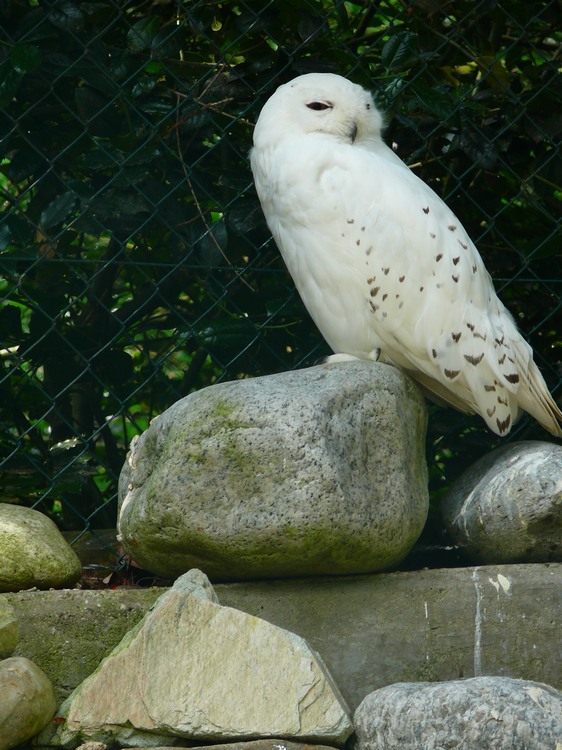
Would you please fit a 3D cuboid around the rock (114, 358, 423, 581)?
[{"bbox_3d":[-0.008,0.105,6.900,0.325,0.233,0.250,-1,6,-13],"label":"rock"}]

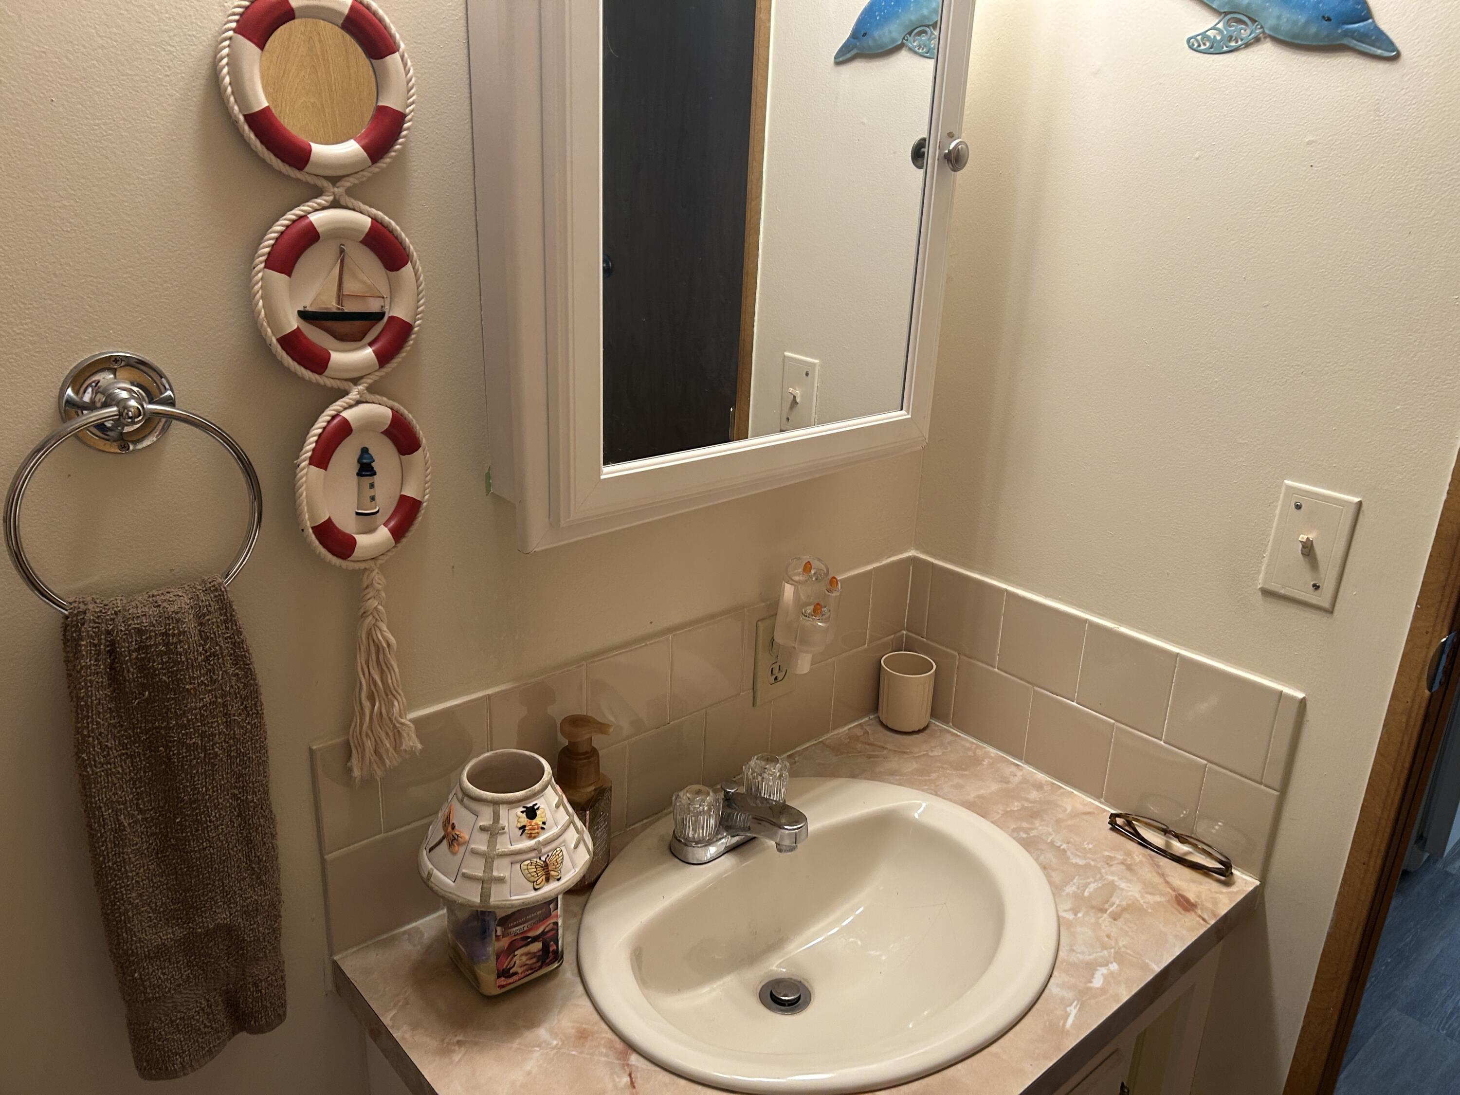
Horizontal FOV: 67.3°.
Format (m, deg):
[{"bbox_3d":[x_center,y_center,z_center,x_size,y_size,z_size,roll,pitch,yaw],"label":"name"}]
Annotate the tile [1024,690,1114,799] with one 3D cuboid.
[{"bbox_3d":[0.407,0.234,1.312,0.010,0.106,0.108,-15,26,-40],"label":"tile"}]

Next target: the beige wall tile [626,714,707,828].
[{"bbox_3d":[-0.074,0.240,1.208,0.108,0.104,0.010,-15,26,-41],"label":"beige wall tile"}]

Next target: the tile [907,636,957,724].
[{"bbox_3d":[0.264,0.172,1.447,0.010,0.103,0.089,-15,26,-39],"label":"tile"}]

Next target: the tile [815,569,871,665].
[{"bbox_3d":[0.134,0.086,1.355,0.108,0.107,0.010,-15,26,-41],"label":"tile"}]

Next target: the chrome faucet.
[{"bbox_3d":[0.026,0.274,1.123,0.155,0.070,0.118,-15,26,-41],"label":"chrome faucet"}]

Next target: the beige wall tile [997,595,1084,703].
[{"bbox_3d":[0.369,0.115,1.296,0.010,0.107,0.108,-14,25,-38],"label":"beige wall tile"}]

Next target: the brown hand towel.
[{"bbox_3d":[-0.405,0.208,0.816,0.124,0.385,0.062,-15,26,-41],"label":"brown hand towel"}]

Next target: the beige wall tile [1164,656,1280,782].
[{"bbox_3d":[0.511,0.175,1.137,0.010,0.107,0.108,-14,25,-38],"label":"beige wall tile"}]

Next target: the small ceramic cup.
[{"bbox_3d":[0.231,0.188,1.423,0.071,0.082,0.071,2,19,-1],"label":"small ceramic cup"}]

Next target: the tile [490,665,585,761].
[{"bbox_3d":[-0.190,0.174,1.078,0.108,0.107,0.010,-15,26,-40],"label":"tile"}]

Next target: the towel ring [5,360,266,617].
[{"bbox_3d":[-0.403,-0.037,0.739,0.156,0.181,0.058,-15,26,-41],"label":"towel ring"}]

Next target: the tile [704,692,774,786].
[{"bbox_3d":[0.007,0.223,1.294,0.108,0.106,0.010,-15,26,-40],"label":"tile"}]

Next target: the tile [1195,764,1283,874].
[{"bbox_3d":[0.537,0.286,1.162,0.010,0.103,0.073,-15,26,-39],"label":"tile"}]

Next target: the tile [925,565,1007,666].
[{"bbox_3d":[0.301,0.086,1.388,0.010,0.108,0.108,-15,26,-40],"label":"tile"}]

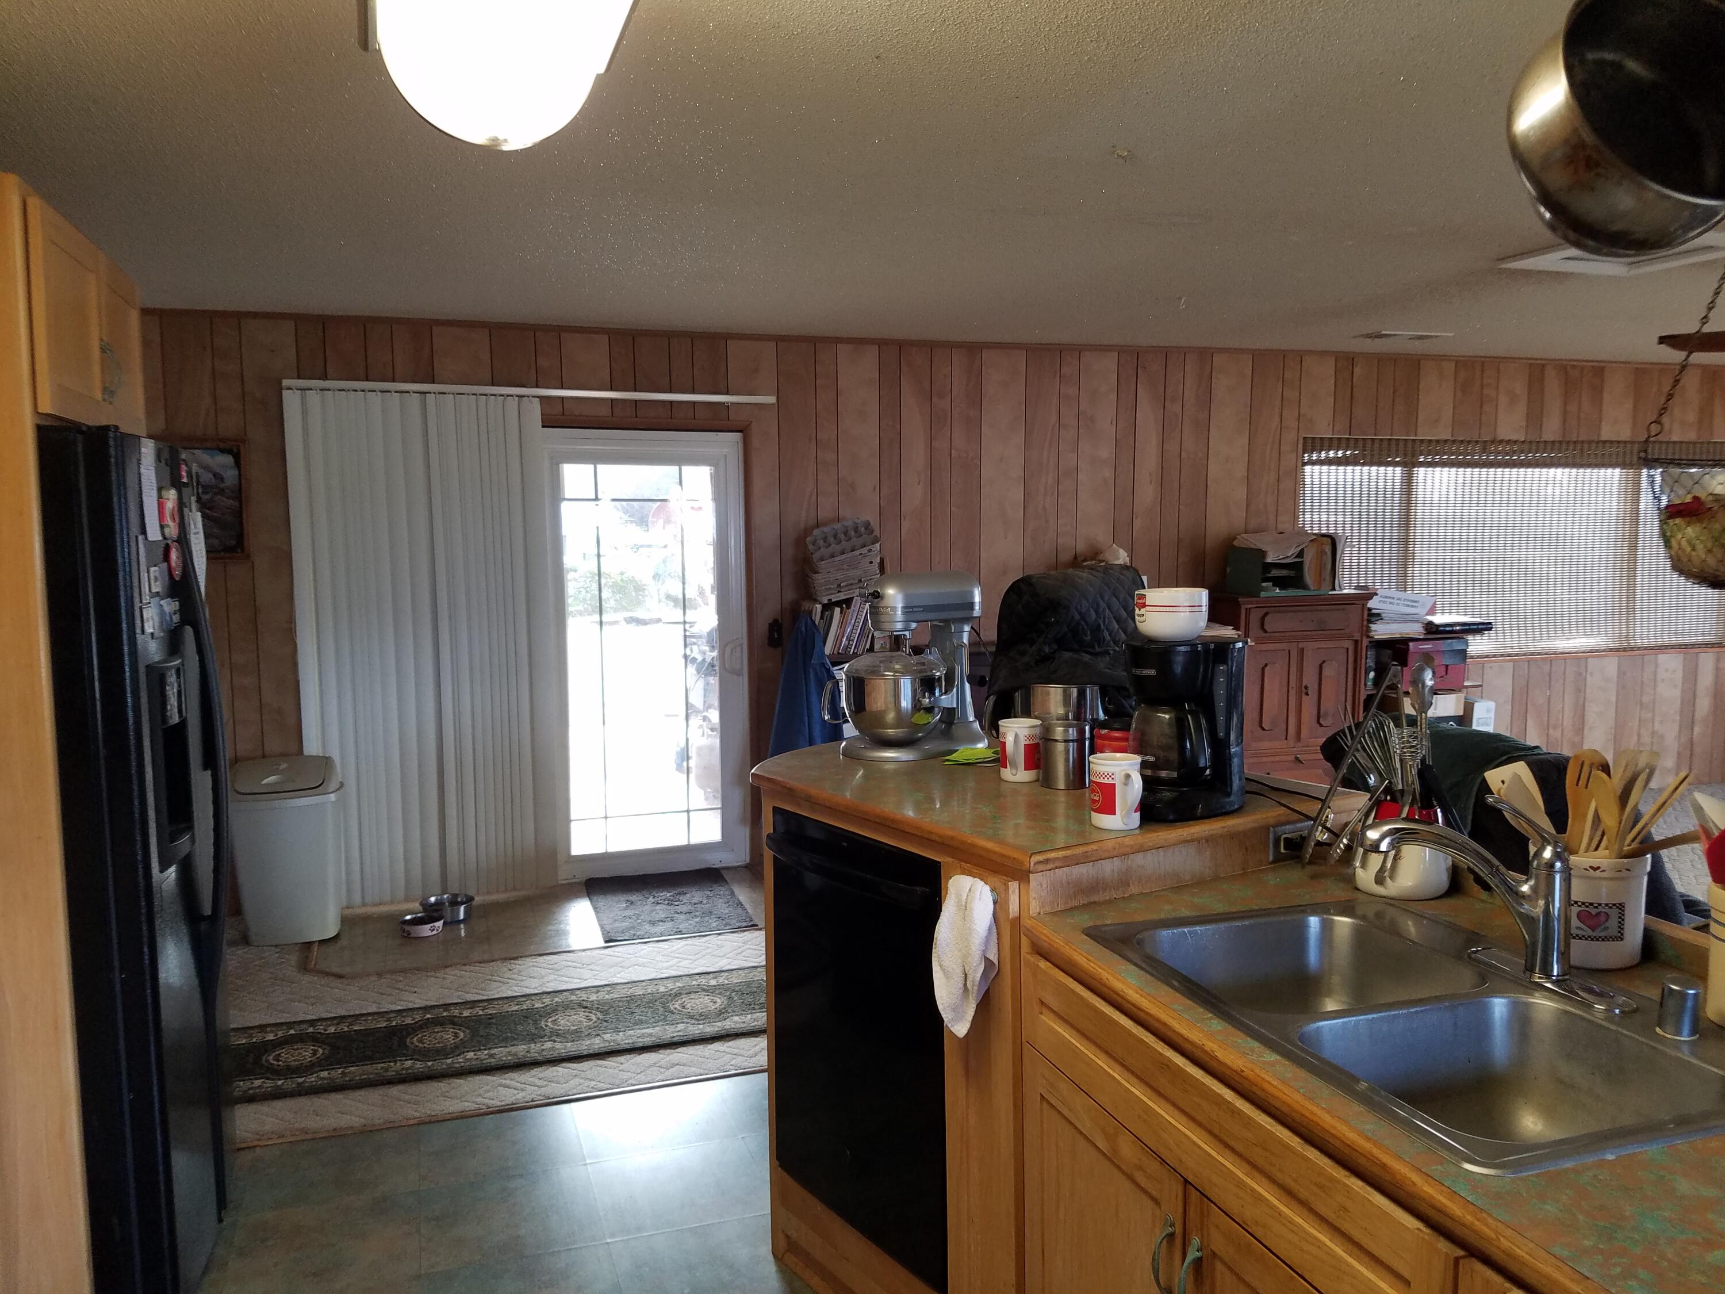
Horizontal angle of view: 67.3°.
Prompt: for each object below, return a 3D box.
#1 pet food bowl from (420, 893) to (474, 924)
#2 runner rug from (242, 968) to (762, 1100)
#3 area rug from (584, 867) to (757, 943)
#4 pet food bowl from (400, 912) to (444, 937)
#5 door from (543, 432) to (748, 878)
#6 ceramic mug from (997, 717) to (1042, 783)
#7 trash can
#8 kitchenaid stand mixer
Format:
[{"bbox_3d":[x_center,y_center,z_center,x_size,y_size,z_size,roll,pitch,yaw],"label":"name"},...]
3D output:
[{"bbox_3d":[-1.690,1.065,5.281,0.220,0.070,0.220,-2,7,-19],"label":"pet food bowl"},{"bbox_3d":[-1.105,1.222,4.163,2.300,0.012,0.570,-2,7,-18],"label":"runner rug"},{"bbox_3d":[-0.827,1.069,5.467,0.597,0.014,0.856,-2,7,-17],"label":"area rug"},{"bbox_3d":[-1.732,1.096,5.098,0.170,0.050,0.170,-2,7,-19],"label":"pet food bowl"},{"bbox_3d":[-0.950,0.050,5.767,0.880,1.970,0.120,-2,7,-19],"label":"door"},{"bbox_3d":[0.324,0.219,2.680,0.087,0.108,0.118,2,7,19],"label":"ceramic mug"},{"bbox_3d":[-2.230,0.800,5.058,0.420,0.650,0.320,-2,7,-19],"label":"trash can"},{"bbox_3d":[0.122,0.029,3.000,0.360,0.415,0.265,-4,8,-31],"label":"kitchenaid stand mixer"}]

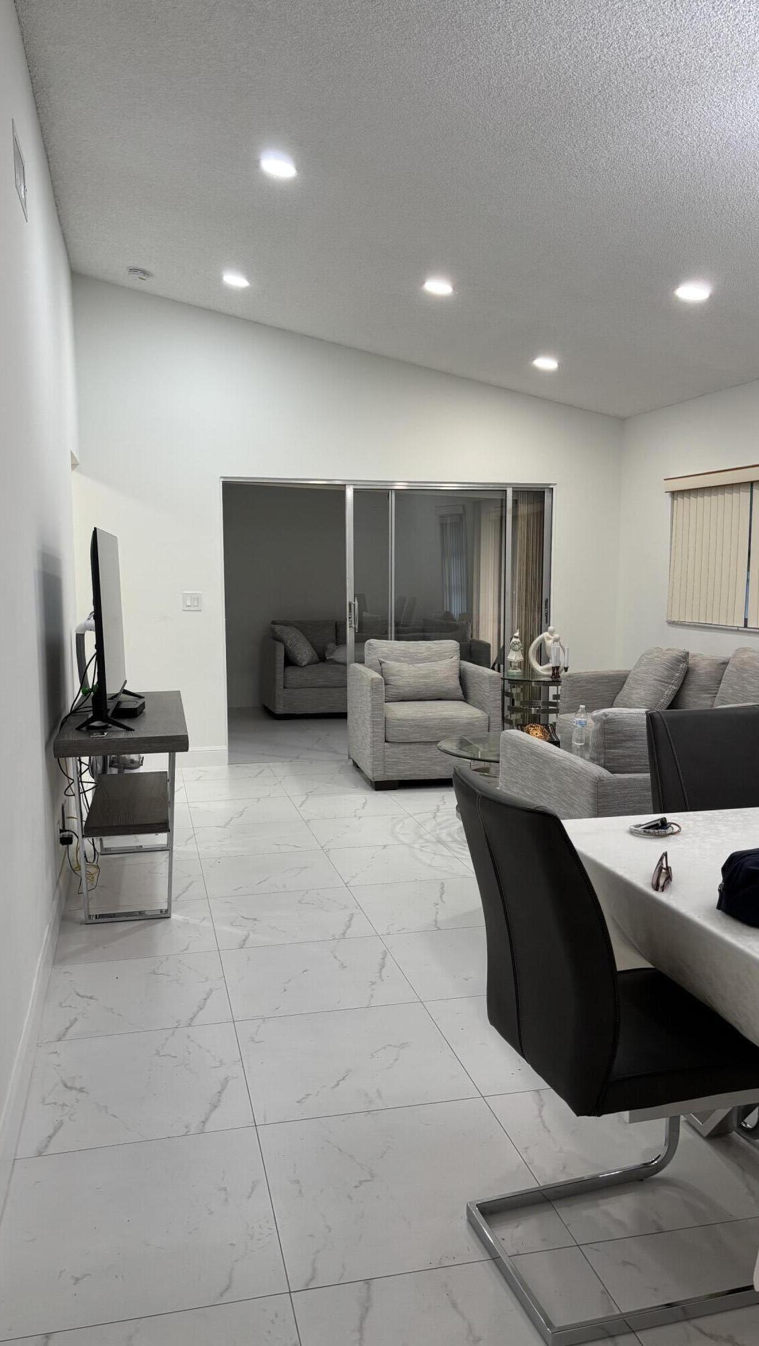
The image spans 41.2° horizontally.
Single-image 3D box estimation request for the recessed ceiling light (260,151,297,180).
[{"bbox_3d":[-0.434,-2.184,4.374,0.160,0.030,0.160,10,3,-14],"label":"recessed ceiling light"}]

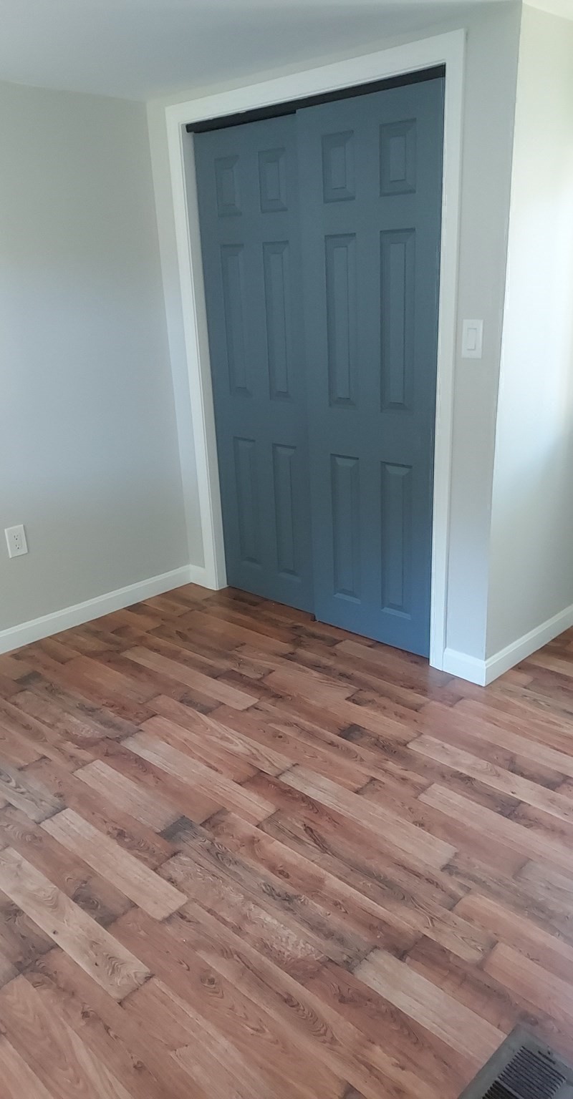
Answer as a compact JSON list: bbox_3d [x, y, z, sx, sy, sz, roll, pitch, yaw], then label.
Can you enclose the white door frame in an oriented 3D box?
[{"bbox_3d":[0.092,-0.664,3.017,1.339,2.094,0.100,15,27,40],"label":"white door frame"}]

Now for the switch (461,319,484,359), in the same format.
[{"bbox_3d":[0.601,-0.680,2.462,0.073,0.120,0.010,15,27,40],"label":"switch"}]

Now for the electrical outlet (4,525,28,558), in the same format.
[{"bbox_3d":[-1.115,-0.033,3.155,0.078,0.124,0.010,-21,27,-40],"label":"electrical outlet"}]

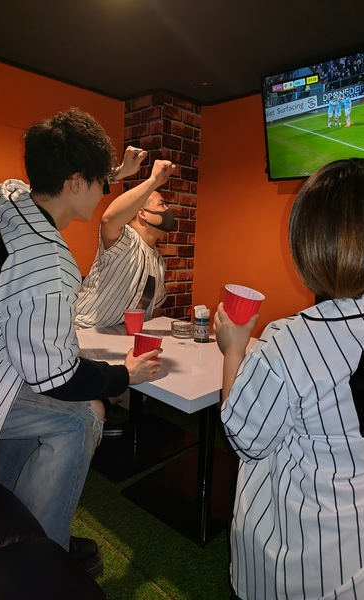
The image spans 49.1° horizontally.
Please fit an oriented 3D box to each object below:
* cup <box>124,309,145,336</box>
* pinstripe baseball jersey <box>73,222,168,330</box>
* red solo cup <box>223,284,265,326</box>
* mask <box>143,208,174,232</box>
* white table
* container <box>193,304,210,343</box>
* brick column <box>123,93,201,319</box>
[{"bbox_3d":[-0.235,0.113,1.957,0.100,0.120,0.100,1,9,-6],"label":"cup"},{"bbox_3d":[-0.288,-0.119,1.930,0.340,0.530,0.440,20,11,27],"label":"pinstripe baseball jersey"},{"bbox_3d":[0.135,0.038,0.931,0.098,0.120,0.098,13,16,8],"label":"red solo cup"},{"bbox_3d":[-0.102,-0.367,1.840,0.130,0.115,0.140,-15,7,3],"label":"mask"},{"bbox_3d":[-0.055,0.489,1.867,0.982,0.581,0.836,10,12,42],"label":"white table"},{"bbox_3d":[0.100,0.112,1.909,0.075,0.164,0.075,3,9,3],"label":"container"},{"bbox_3d":[-0.178,-0.422,3.047,0.403,2.019,0.377,10,12,42],"label":"brick column"}]

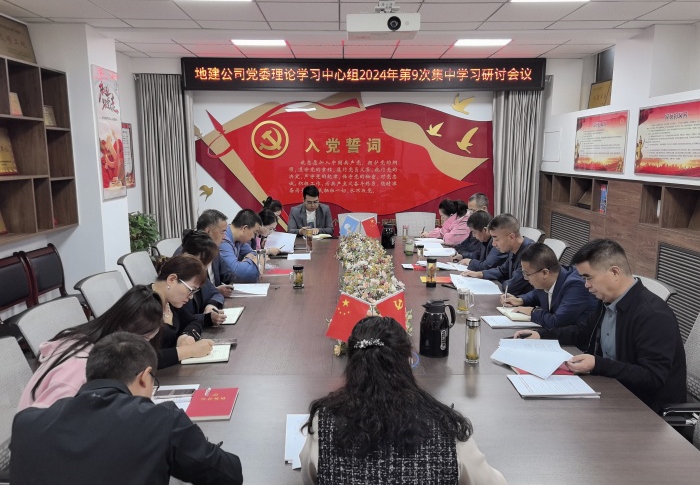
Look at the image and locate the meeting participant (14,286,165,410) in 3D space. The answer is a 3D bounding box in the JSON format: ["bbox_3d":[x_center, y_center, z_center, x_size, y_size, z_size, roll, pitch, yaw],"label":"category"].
[{"bbox_3d":[-0.972,0.735,2.198,0.740,1.159,0.520,0,9,-1],"label":"meeting participant"}]

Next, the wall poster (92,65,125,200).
[{"bbox_3d":[-2.218,-0.993,5.053,0.020,1.160,0.560,0,10,-1],"label":"wall poster"}]

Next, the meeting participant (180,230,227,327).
[{"bbox_3d":[-1.023,0.544,3.261,0.700,1.250,0.500,0,9,-1],"label":"meeting participant"}]

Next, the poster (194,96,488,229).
[{"bbox_3d":[-0.067,-0.989,7.033,3.840,1.870,0.040,0,9,-1],"label":"poster"}]

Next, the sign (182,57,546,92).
[{"bbox_3d":[0.185,-2.037,6.658,4.410,0.400,0.100,0,9,-1],"label":"sign"}]

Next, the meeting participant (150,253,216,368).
[{"bbox_3d":[-0.966,0.653,2.732,0.700,1.210,0.500,0,9,-1],"label":"meeting participant"}]

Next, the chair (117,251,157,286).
[{"bbox_3d":[-1.207,0.582,3.711,0.600,0.970,0.580,0,9,1],"label":"chair"}]

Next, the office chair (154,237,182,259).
[{"bbox_3d":[-1.204,0.479,4.342,0.600,0.970,0.580,1,9,7],"label":"office chair"}]

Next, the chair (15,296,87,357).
[{"bbox_3d":[-1.153,0.789,2.630,0.600,0.970,0.600,0,10,2],"label":"chair"}]

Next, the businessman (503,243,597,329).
[{"bbox_3d":[1.139,0.580,3.127,0.720,1.164,0.550,0,9,-1],"label":"businessman"}]

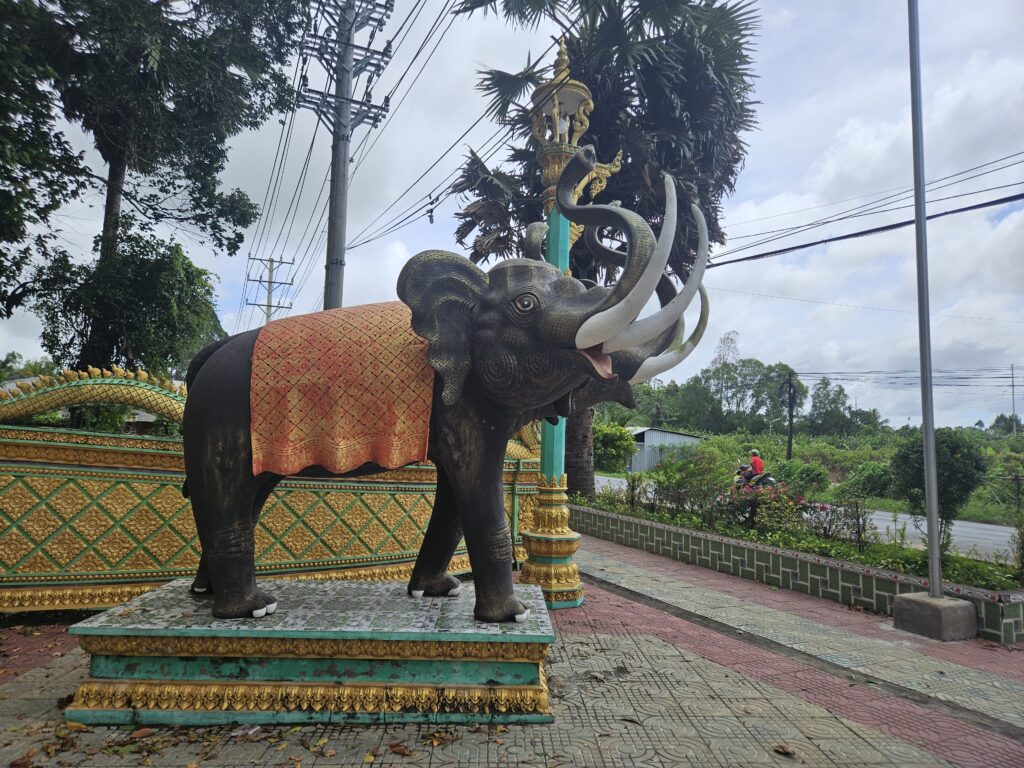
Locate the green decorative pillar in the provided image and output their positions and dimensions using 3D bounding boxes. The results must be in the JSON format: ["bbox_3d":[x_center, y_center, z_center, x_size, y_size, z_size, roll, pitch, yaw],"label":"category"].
[{"bbox_3d":[0.484,-0.799,7.377,0.740,6.180,0.740,2,-6,-2],"label":"green decorative pillar"}]

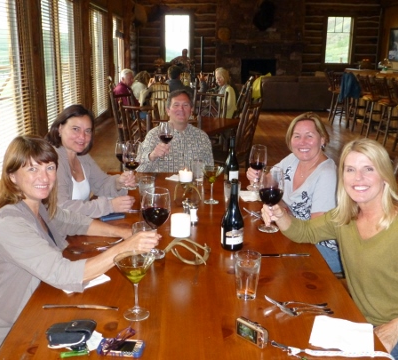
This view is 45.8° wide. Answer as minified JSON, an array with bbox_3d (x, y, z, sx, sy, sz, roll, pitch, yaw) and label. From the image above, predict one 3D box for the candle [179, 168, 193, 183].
[{"bbox_3d":[-0.071,-0.017,2.600,0.076,0.055,0.076,0,15,-1],"label":"candle"}]

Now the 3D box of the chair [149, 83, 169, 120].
[{"bbox_3d":[-0.560,-0.818,6.870,0.470,1.080,0.550,4,15,14],"label":"chair"}]

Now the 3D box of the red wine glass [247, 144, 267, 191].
[{"bbox_3d":[0.332,-0.060,2.646,0.100,0.243,0.100,2,15,6],"label":"red wine glass"}]

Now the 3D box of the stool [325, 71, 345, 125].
[{"bbox_3d":[3.144,-1.831,10.465,0.460,1.120,0.430,0,15,-1],"label":"stool"}]

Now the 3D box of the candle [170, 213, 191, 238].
[{"bbox_3d":[-0.068,0.175,1.810,0.077,0.077,0.077,0,15,-1],"label":"candle"}]

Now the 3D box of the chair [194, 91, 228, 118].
[{"bbox_3d":[0.093,-0.567,5.980,0.480,1.060,0.520,6,16,20],"label":"chair"}]

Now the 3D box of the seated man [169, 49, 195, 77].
[{"bbox_3d":[-0.470,-2.534,11.743,0.580,1.350,0.700,3,15,11],"label":"seated man"}]

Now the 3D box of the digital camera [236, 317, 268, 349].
[{"bbox_3d":[0.153,0.435,1.352,0.094,0.053,0.023,14,21,42],"label":"digital camera"}]

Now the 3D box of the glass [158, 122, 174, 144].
[{"bbox_3d":[-0.203,-0.247,2.962,0.089,0.230,0.089,0,15,0],"label":"glass"}]

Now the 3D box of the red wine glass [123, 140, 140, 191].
[{"bbox_3d":[-0.347,-0.070,2.390,0.088,0.234,0.088,0,15,0],"label":"red wine glass"}]

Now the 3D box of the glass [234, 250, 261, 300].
[{"bbox_3d":[0.163,0.323,1.585,0.087,0.147,0.087,2,15,6],"label":"glass"}]

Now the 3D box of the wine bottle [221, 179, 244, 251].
[{"bbox_3d":[0.141,0.146,1.971,0.086,0.287,0.086,2,15,4],"label":"wine bottle"}]

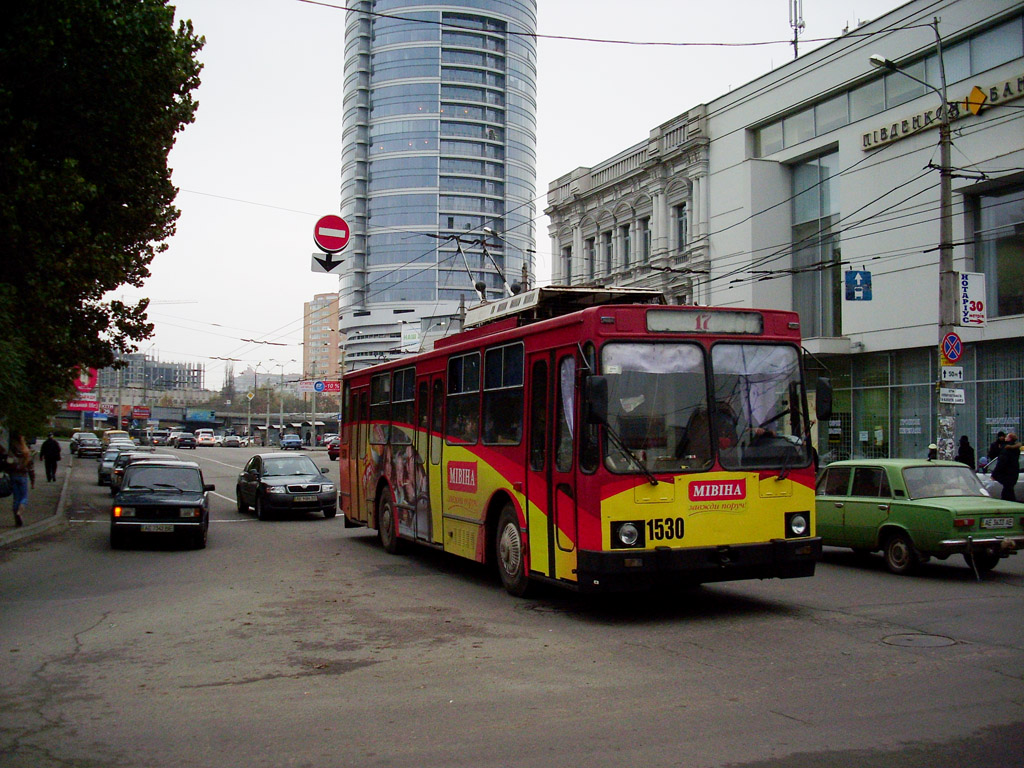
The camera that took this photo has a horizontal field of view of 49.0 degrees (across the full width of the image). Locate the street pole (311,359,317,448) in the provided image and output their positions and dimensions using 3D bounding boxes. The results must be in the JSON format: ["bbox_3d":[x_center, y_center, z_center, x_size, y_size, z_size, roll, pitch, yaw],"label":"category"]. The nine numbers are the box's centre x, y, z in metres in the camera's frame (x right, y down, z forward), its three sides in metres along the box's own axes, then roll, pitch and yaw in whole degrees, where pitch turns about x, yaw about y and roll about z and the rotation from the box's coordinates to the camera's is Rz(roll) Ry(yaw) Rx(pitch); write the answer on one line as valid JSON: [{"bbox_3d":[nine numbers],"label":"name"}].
[{"bbox_3d":[-20.806,2.015,118.000,0.360,9.100,0.360,1,-3,-21],"label":"street pole"}]

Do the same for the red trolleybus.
[{"bbox_3d":[-0.036,0.812,16.069,2.540,3.460,11.301,1,-3,-21],"label":"red trolleybus"}]

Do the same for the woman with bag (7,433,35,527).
[{"bbox_3d":[-9.005,1.752,20.640,0.550,1.720,0.500,1,-3,-20],"label":"woman with bag"}]

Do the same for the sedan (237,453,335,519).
[{"bbox_3d":[-5.478,2.371,26.900,1.770,1.460,4.680,1,-3,-20],"label":"sedan"}]

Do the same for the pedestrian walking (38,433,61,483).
[{"bbox_3d":[-16.433,2.615,40.000,0.620,1.750,0.400,1,-3,-21],"label":"pedestrian walking"}]

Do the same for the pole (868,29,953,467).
[{"bbox_3d":[7.996,-2.335,22.306,1.900,10.087,0.400,1,-3,-21],"label":"pole"}]

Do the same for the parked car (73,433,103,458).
[{"bbox_3d":[-27.587,3.994,73.000,1.700,1.550,4.300,2,-3,-27],"label":"parked car"}]

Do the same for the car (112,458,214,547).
[{"bbox_3d":[-6.360,2.130,20.521,1.620,1.440,4.130,1,-3,-15],"label":"car"}]

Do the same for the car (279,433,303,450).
[{"bbox_3d":[-21.074,5.568,107.000,1.610,1.440,4.070,1,-3,-21],"label":"car"}]

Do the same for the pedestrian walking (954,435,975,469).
[{"bbox_3d":[10.893,2.102,27.000,0.450,1.720,0.520,-1,-3,28],"label":"pedestrian walking"}]

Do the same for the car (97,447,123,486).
[{"bbox_3d":[-15.487,3.245,44.304,1.670,1.430,4.200,1,-3,-20],"label":"car"}]

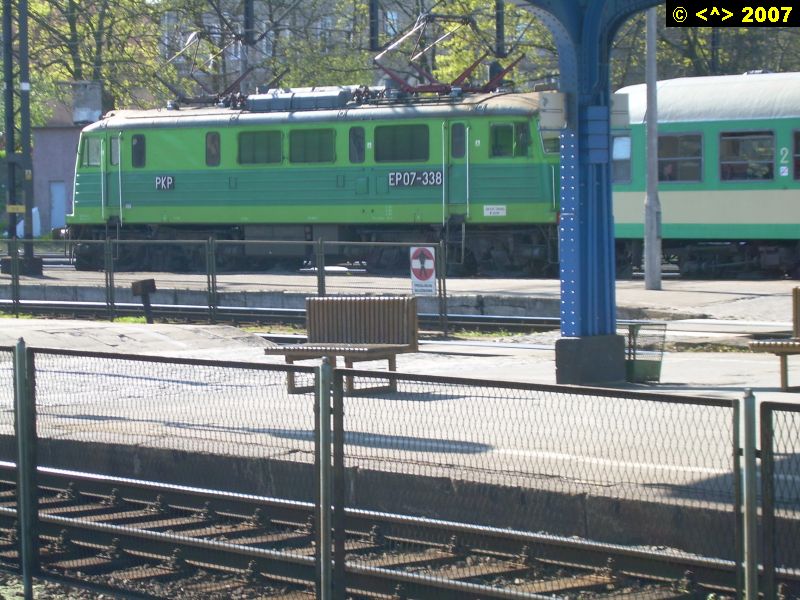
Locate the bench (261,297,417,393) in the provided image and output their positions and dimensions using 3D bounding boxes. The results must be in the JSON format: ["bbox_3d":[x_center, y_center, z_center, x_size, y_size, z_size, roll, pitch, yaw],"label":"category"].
[{"bbox_3d":[-0.573,0.440,24.154,1.400,0.880,0.620,1,3,40],"label":"bench"}]

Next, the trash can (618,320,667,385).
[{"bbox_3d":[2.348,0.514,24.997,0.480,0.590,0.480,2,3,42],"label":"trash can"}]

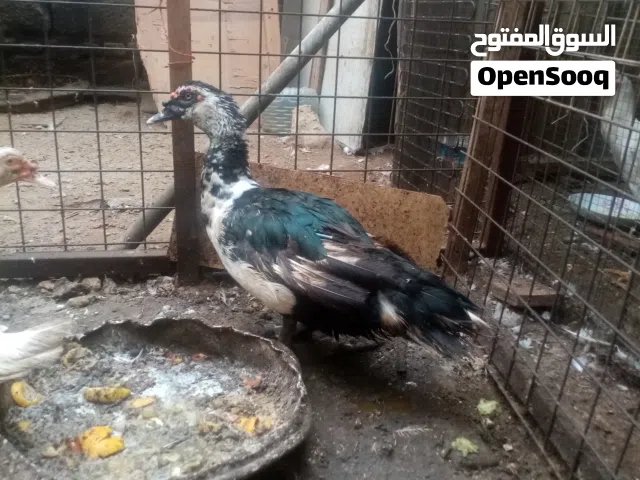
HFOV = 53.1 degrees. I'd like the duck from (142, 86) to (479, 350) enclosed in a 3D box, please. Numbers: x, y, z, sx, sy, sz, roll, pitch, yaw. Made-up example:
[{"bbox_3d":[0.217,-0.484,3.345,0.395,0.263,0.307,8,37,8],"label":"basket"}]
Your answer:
[{"bbox_3d":[0.020,-0.011,1.007,0.542,0.437,0.195,1,21,-6],"label":"duck"}]

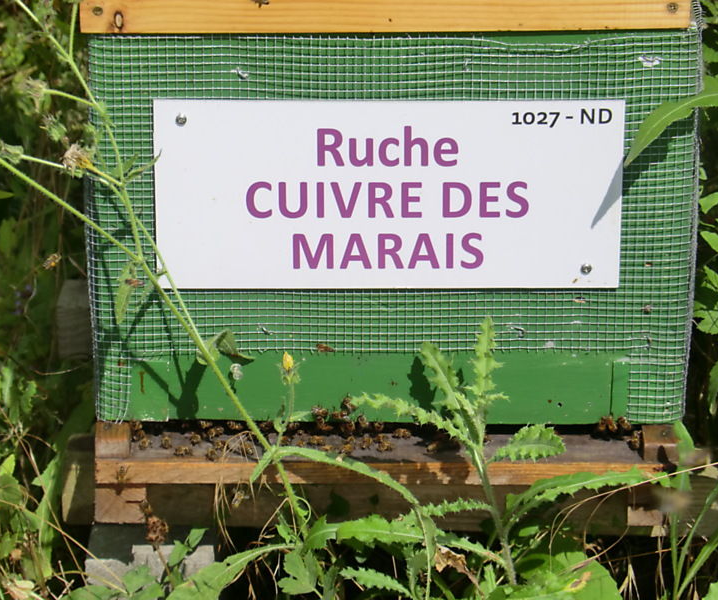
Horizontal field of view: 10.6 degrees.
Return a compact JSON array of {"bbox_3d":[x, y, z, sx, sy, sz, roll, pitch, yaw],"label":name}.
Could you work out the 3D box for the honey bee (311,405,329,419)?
[{"bbox_3d":[-0.028,0.082,2.853,0.013,0.007,0.006,15,24,-7],"label":"honey bee"}]

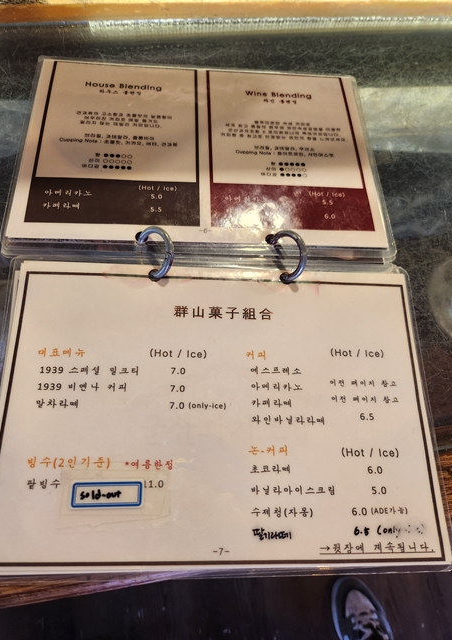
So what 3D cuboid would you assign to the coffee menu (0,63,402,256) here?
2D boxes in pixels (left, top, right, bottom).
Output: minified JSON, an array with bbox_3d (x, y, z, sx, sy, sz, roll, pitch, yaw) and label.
[{"bbox_3d":[-0.013,-0.104,0.275,0.215,0.010,0.145,1,66,-5],"label":"coffee menu"}]

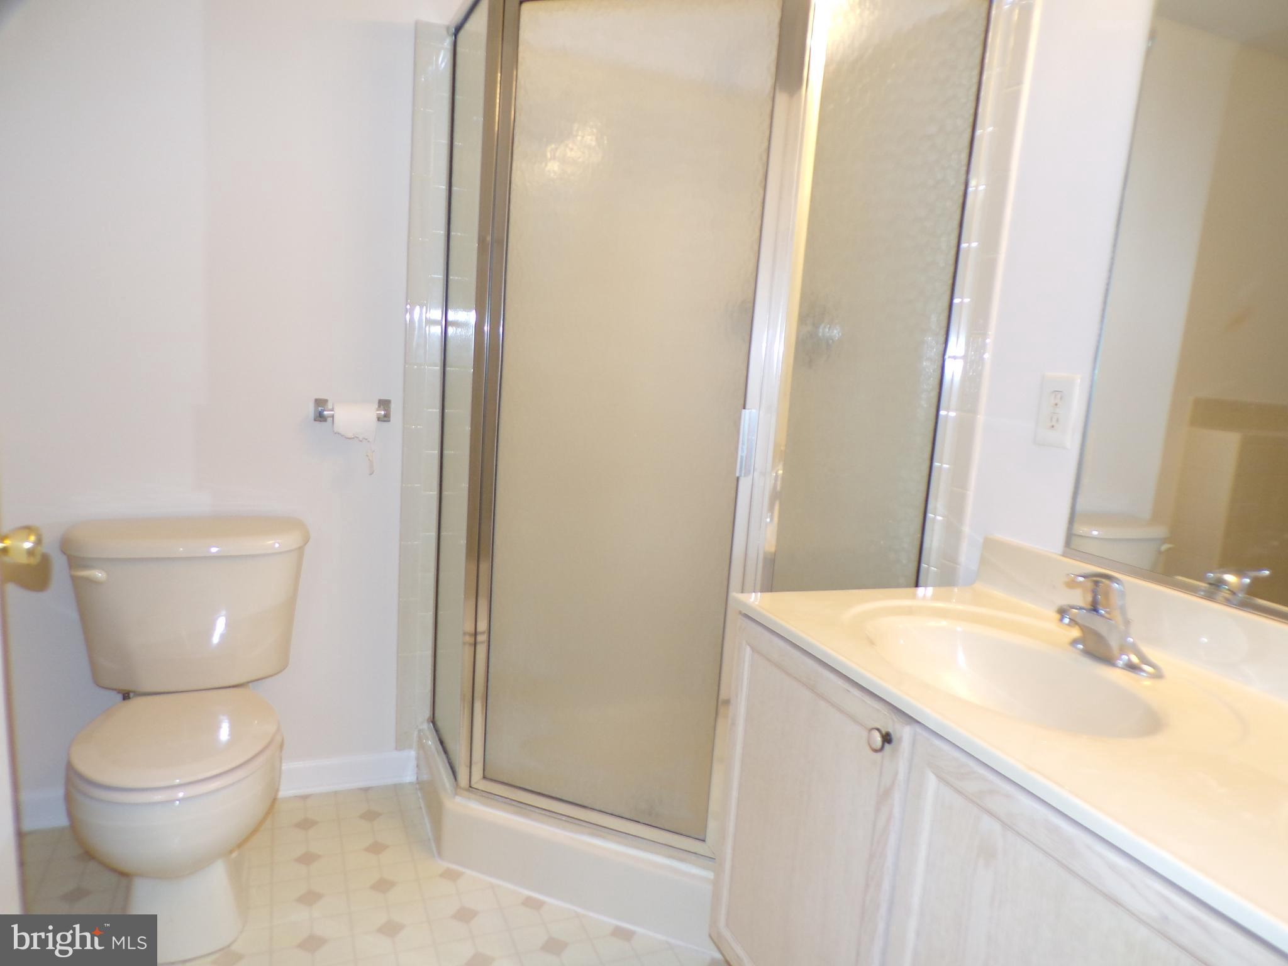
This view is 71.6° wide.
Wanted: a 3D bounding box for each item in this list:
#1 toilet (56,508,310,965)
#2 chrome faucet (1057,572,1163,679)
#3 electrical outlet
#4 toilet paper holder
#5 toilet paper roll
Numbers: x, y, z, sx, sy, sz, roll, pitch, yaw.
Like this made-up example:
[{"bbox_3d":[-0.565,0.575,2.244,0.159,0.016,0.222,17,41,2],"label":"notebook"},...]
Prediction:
[{"bbox_3d":[-0.965,0.506,1.871,0.503,0.750,0.675,0,10,-23],"label":"toilet"},{"bbox_3d":[0.647,0.192,1.278,0.150,0.132,0.147,0,10,-23],"label":"chrome faucet"},{"bbox_3d":[0.726,-0.127,1.571,0.008,0.126,0.077,0,10,-23],"label":"electrical outlet"},{"bbox_3d":[-0.712,-0.175,2.194,0.184,0.054,0.078,0,10,-23],"label":"toilet paper holder"},{"bbox_3d":[-0.702,-0.144,2.167,0.100,0.093,0.070,0,10,-23],"label":"toilet paper roll"}]

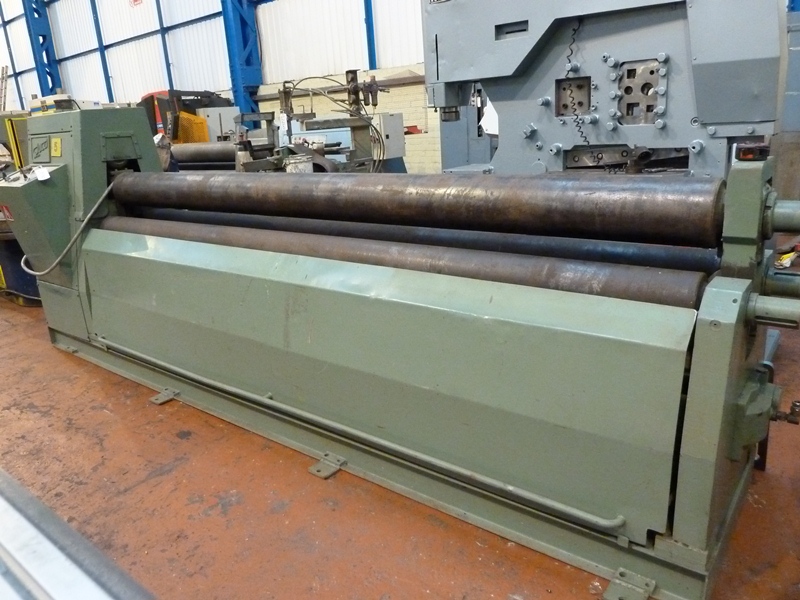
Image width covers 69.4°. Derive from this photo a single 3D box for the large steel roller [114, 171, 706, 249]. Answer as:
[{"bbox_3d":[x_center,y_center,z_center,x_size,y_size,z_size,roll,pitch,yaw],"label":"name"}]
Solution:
[{"bbox_3d":[-0.369,-0.440,2.453,3.094,0.191,0.191,10,21,37],"label":"large steel roller"}]

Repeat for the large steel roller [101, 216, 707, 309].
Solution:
[{"bbox_3d":[-0.441,-0.201,2.413,3.094,0.151,0.151,10,21,37],"label":"large steel roller"}]

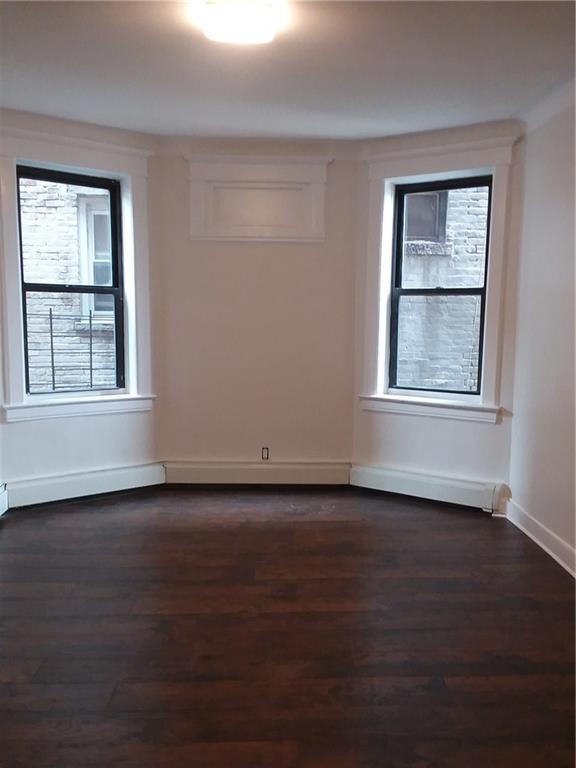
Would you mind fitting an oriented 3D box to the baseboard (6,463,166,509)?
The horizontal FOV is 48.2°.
[{"bbox_3d":[-1.514,0.761,4.951,1.222,0.193,0.069,-4,8,-36],"label":"baseboard"}]

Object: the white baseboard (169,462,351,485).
[{"bbox_3d":[-0.246,0.737,5.332,1.519,0.188,0.069,1,6,0],"label":"white baseboard"}]

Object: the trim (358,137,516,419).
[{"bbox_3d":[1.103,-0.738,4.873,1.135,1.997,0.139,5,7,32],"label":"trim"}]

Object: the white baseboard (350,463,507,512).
[{"bbox_3d":[1.048,0.791,5.014,1.212,0.196,0.069,5,7,32],"label":"white baseboard"}]

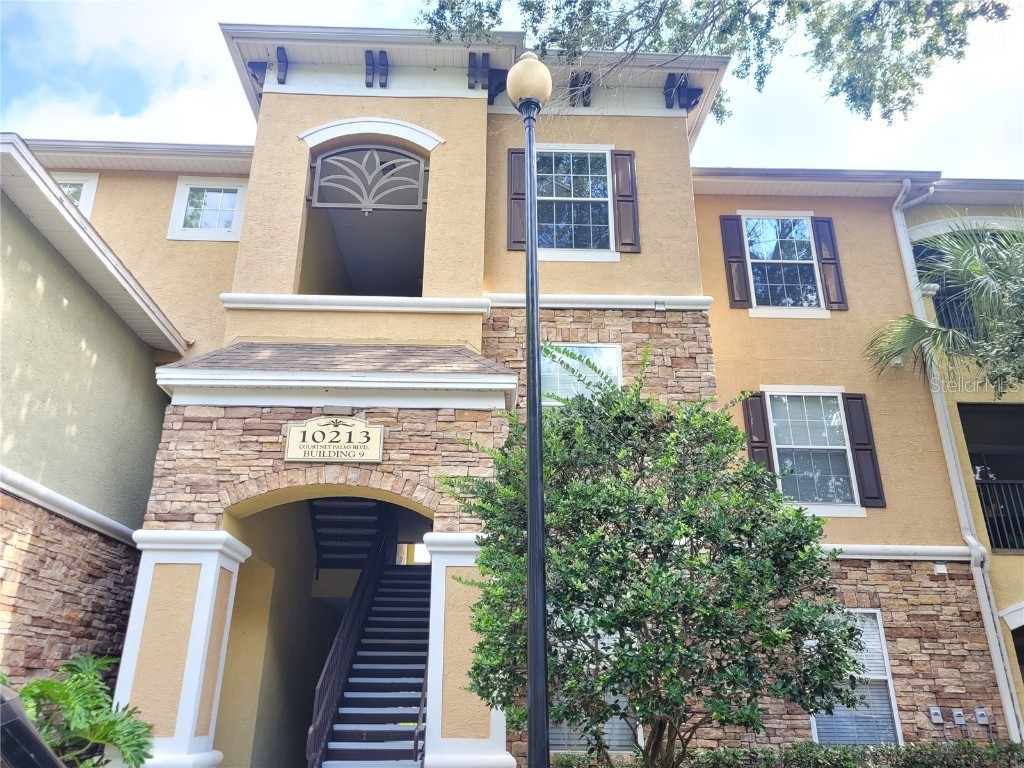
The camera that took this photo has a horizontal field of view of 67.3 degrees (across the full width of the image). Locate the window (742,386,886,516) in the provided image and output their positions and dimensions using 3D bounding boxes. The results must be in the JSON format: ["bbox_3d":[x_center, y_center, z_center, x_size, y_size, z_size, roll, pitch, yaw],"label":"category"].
[{"bbox_3d":[4.469,1.008,11.516,1.912,2.014,0.130,1,-22,-1],"label":"window"}]

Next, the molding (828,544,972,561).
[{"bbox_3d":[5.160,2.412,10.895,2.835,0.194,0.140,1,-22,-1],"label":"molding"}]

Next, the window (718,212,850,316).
[{"bbox_3d":[4.464,-1.965,12.727,1.918,2.028,0.130,1,-22,-1],"label":"window"}]

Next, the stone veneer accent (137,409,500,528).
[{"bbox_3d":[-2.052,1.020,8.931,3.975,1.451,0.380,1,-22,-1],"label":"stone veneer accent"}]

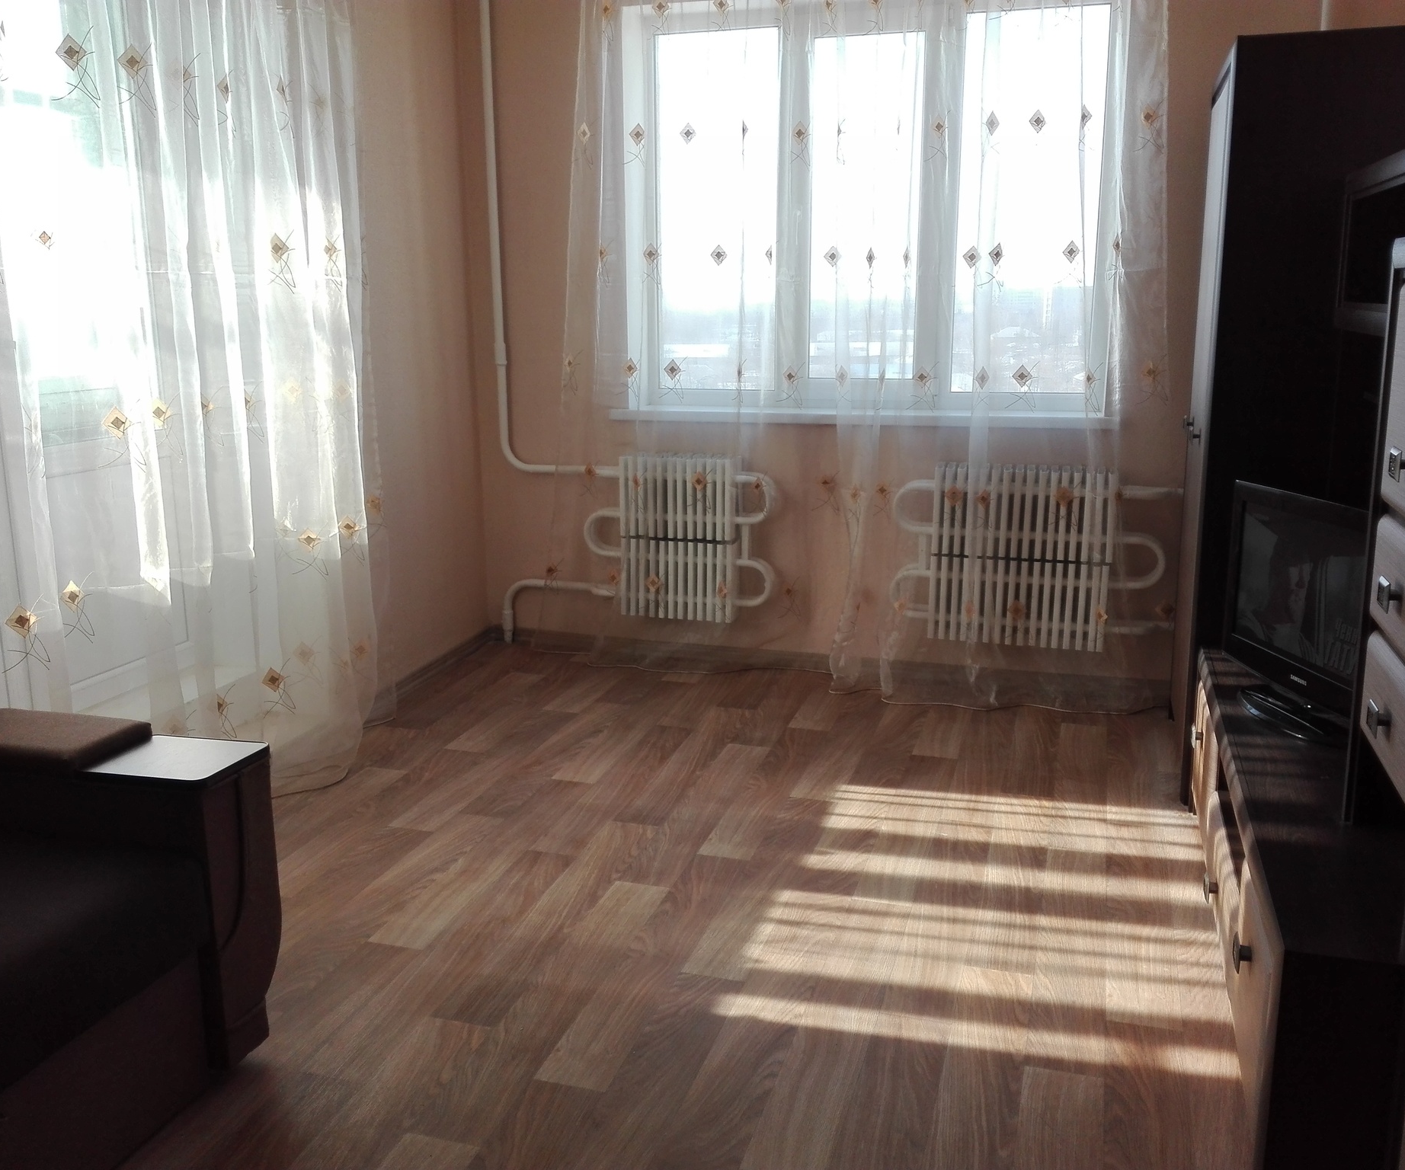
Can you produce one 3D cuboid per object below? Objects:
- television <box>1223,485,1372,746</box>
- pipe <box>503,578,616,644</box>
[{"bbox_3d":[1.370,0.069,2.698,0.200,0.511,0.685,-1,13,-4],"label":"television"},{"bbox_3d":[-0.607,0.129,5.133,0.531,0.282,0.050,4,13,18],"label":"pipe"}]

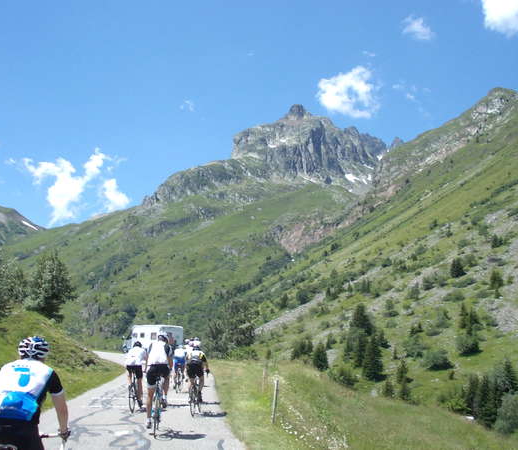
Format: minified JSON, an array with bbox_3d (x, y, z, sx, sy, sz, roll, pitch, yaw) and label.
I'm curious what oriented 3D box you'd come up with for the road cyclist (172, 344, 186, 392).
[{"bbox_3d":[-2.447,4.385,20.200,0.480,1.420,0.950,0,-11,-2],"label":"road cyclist"}]

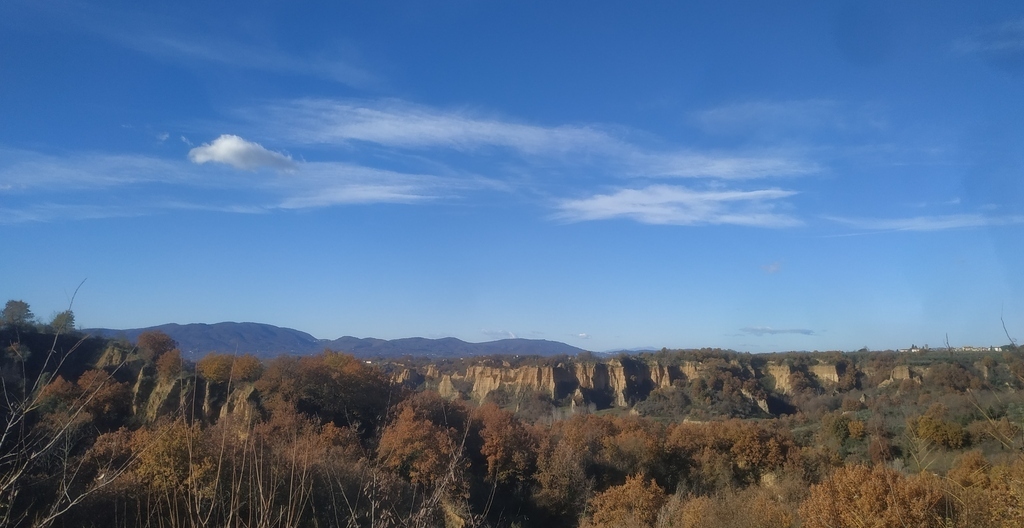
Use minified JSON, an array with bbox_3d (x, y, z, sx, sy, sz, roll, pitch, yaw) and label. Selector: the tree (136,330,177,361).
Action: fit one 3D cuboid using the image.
[{"bbox_3d":[-65.090,15.170,129.970,7.100,5.990,6.750,0,-7,0],"label":"tree"}]

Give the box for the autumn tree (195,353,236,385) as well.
[{"bbox_3d":[-49.280,17.680,117.980,6.130,5.950,5.820,0,-7,0],"label":"autumn tree"}]

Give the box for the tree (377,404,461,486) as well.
[{"bbox_3d":[-9.220,18.290,69.950,8.030,8.880,7.630,0,-7,0],"label":"tree"}]

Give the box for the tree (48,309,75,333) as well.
[{"bbox_3d":[-104.690,13.380,164.970,5.860,6.080,5.570,0,-7,0],"label":"tree"}]

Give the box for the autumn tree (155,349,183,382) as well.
[{"bbox_3d":[-58.850,17.590,121.980,5.000,6.140,4.750,0,-7,0],"label":"autumn tree"}]

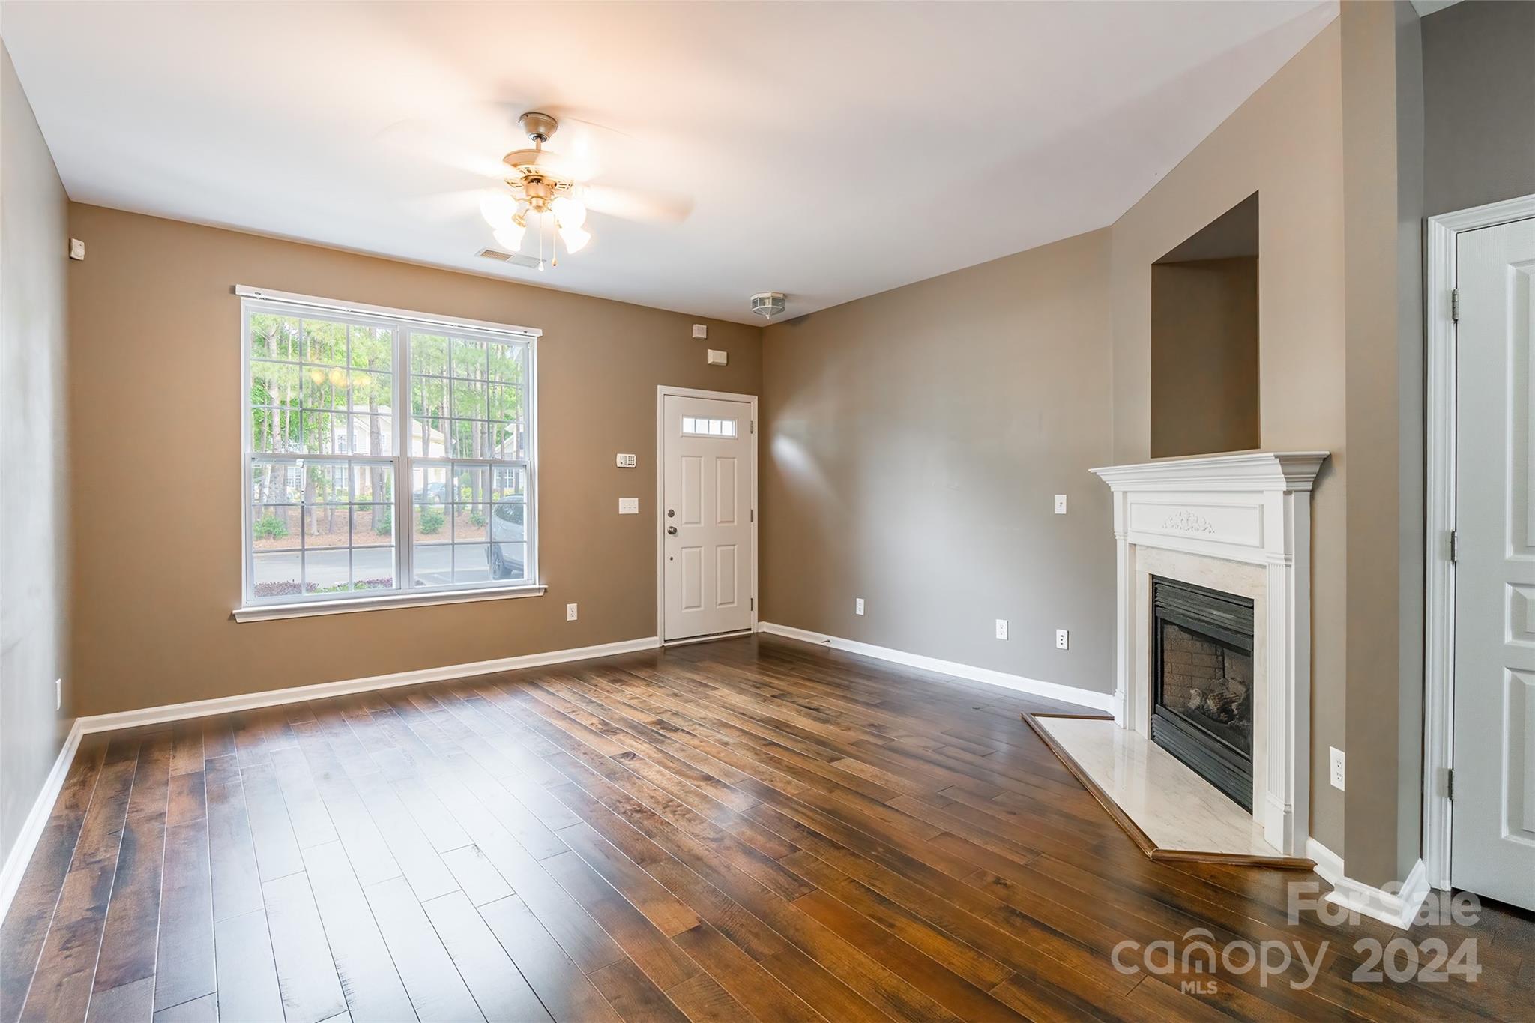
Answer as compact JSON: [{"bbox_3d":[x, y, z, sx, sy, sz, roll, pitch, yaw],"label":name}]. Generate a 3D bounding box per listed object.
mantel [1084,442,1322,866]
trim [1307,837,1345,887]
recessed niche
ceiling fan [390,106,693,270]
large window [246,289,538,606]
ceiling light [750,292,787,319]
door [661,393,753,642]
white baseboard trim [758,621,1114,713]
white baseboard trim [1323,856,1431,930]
[{"bbox_3d":[1.795,0.466,3.015,0.176,1.345,1.545,0,1,4],"label":"mantel"},{"bbox_3d":[1.800,1.129,2.194,0.030,0.093,0.165,0,1,4],"label":"trim"},{"bbox_3d":[2.118,-0.733,2.958,0.480,0.968,0.831,0,1,4],"label":"recessed niche"},{"bbox_3d":[-0.927,-1.284,2.777,1.300,0.590,1.300,-1,1,-37],"label":"ceiling fan"},{"bbox_3d":[-2.350,-0.348,4.440,1.690,1.820,0.100,-1,1,-37],"label":"large window"},{"bbox_3d":[0.009,-1.546,5.168,0.280,0.170,0.280,-1,2,-40],"label":"ceiling light"},{"bbox_3d":[-0.492,0.057,5.807,0.885,2.020,0.050,-1,1,-37],"label":"door"},{"bbox_3d":[0.969,1.074,5.033,0.022,0.092,3.040,-1,2,-40],"label":"white baseboard trim"},{"bbox_3d":[1.879,1.130,2.097,0.330,0.094,0.190,-1,2,-40],"label":"white baseboard trim"}]

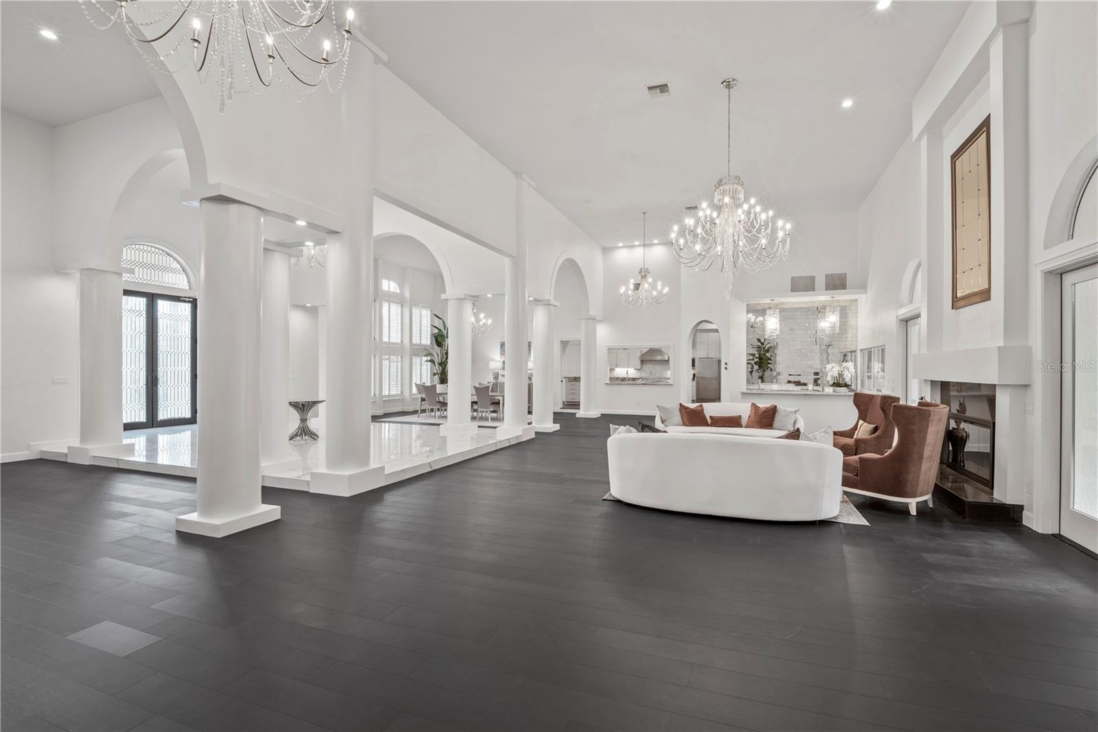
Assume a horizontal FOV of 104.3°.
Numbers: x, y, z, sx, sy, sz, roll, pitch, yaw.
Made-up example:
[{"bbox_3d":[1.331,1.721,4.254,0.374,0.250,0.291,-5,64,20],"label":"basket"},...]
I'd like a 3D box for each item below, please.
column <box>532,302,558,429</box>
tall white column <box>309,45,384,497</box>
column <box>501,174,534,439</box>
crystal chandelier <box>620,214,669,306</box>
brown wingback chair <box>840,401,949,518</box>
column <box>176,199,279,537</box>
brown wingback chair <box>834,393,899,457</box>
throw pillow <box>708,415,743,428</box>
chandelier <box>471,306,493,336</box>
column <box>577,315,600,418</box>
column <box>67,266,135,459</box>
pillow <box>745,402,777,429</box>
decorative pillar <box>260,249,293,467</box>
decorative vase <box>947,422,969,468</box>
[{"bbox_3d":[-0.122,0.026,10.255,0.560,3.030,0.560,0,0,24],"label":"column"},{"bbox_3d":[-2.407,-1.160,5.119,0.560,5.260,0.560,0,0,22],"label":"tall white column"},{"bbox_3d":[-0.650,-1.130,8.809,0.560,5.260,0.560,0,0,22],"label":"column"},{"bbox_3d":[2.290,-2.550,10.260,1.200,2.290,1.200,0,0,22],"label":"crystal chandelier"},{"bbox_3d":[3.680,0.930,4.570,0.730,1.100,0.850,0,0,-38],"label":"brown wingback chair"},{"bbox_3d":[-2.980,0.000,3.990,0.540,2.960,0.530,0,0,22],"label":"column"},{"bbox_3d":[4.290,0.930,5.890,0.820,1.100,0.720,0,0,14],"label":"brown wingback chair"},{"bbox_3d":[3.060,0.955,7.400,0.600,0.240,0.140,0,-15,23],"label":"throw pillow"},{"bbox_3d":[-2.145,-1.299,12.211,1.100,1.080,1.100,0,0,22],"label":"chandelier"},{"bbox_3d":[1.256,0.031,13.001,0.560,3.030,0.560,0,0,24],"label":"column"},{"bbox_3d":[-6.970,-0.010,6.650,0.580,2.970,0.560,0,0,22],"label":"column"},{"bbox_3d":[3.630,0.845,7.300,0.520,0.480,0.170,0,-15,33],"label":"pillow"},{"bbox_3d":[-3.749,-0.066,5.695,0.550,2.900,0.550,0,0,24],"label":"decorative pillar"},{"bbox_3d":[5.426,1.057,5.660,0.200,0.560,0.210,0,0,25],"label":"decorative vase"}]

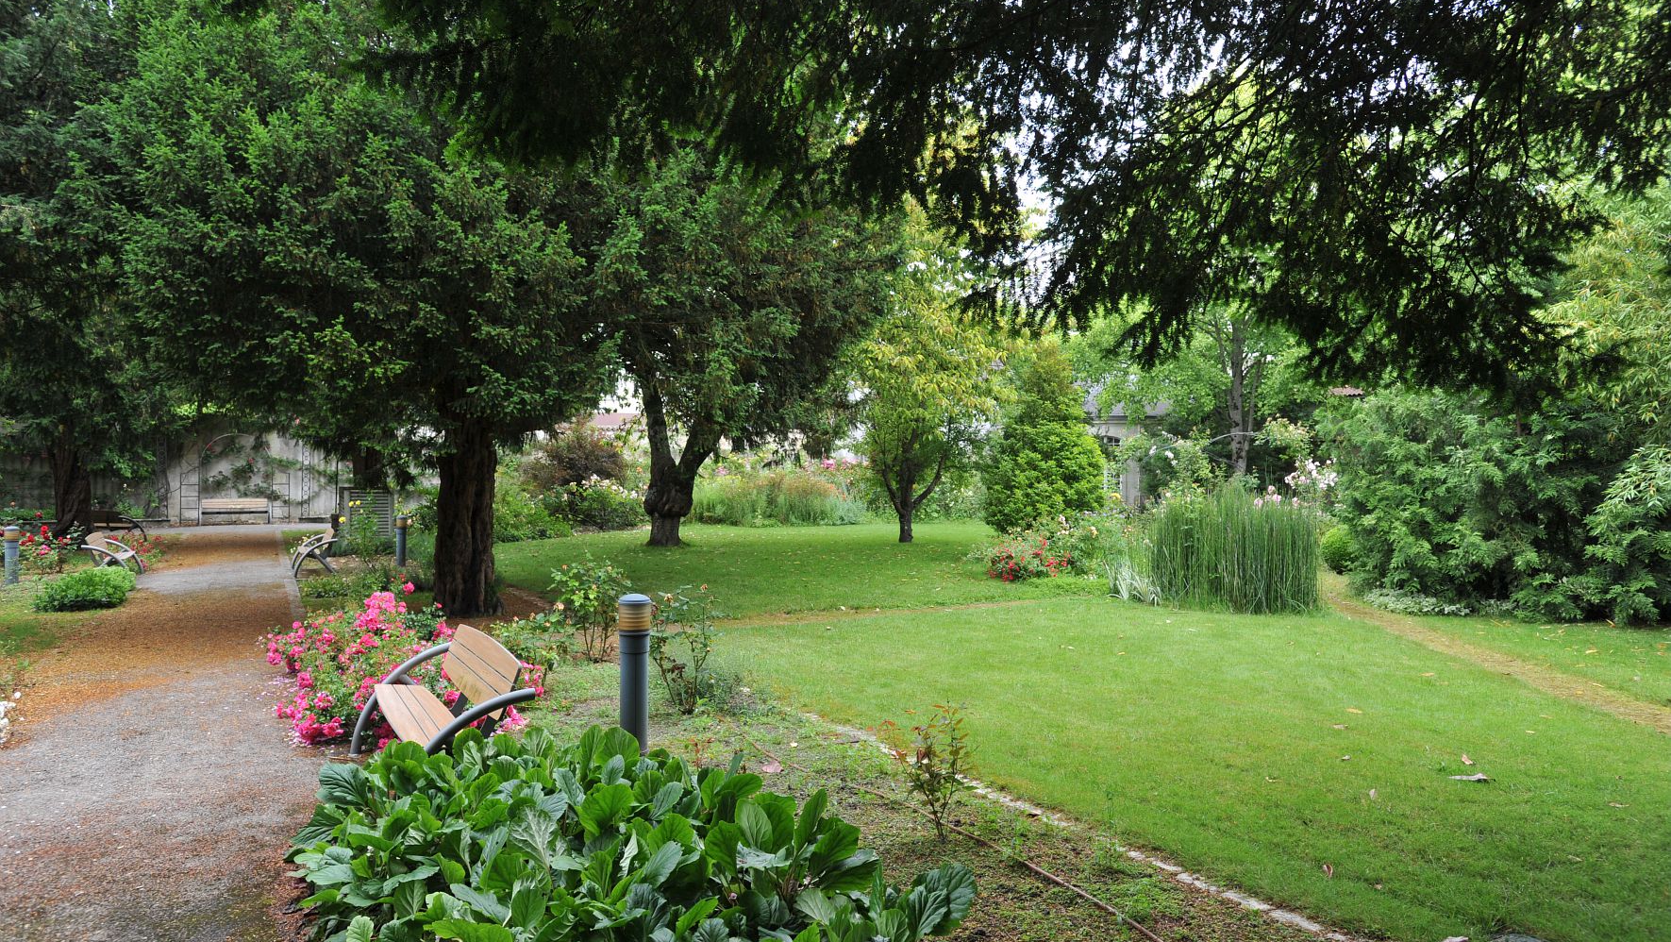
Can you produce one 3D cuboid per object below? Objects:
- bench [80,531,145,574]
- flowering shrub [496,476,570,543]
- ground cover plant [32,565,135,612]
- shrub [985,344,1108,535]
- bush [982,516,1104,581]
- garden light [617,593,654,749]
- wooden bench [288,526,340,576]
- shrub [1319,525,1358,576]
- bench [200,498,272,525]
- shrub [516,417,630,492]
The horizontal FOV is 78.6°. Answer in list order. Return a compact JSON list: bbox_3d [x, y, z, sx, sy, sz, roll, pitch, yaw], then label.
[{"bbox_3d":[-12.180,1.430,17.234,0.700,0.790,1.850,0,-1,-29],"label":"bench"},{"bbox_3d":[-8.250,1.020,27.500,2.300,1.750,1.900,0,-1,0],"label":"flowering shrub"},{"bbox_3d":[-10.198,1.555,13.902,1.080,0.480,1.300,0,-1,-29],"label":"ground cover plant"},{"bbox_3d":[5.820,-0.850,28.300,3.400,5.500,3.400,0,-1,0],"label":"shrub"},{"bbox_3d":[3.650,1.307,18.005,2.100,1.050,1.600,0,-1,0],"label":"bush"},{"bbox_3d":[-1.210,1.235,6.170,0.195,1.000,0.195,0,-1,0],"label":"garden light"},{"bbox_3d":[-9.450,1.470,18.500,0.750,0.800,1.700,0,-1,-29],"label":"wooden bench"},{"bbox_3d":[9.194,1.407,18.504,0.760,0.860,0.760,0,-1,0],"label":"shrub"},{"bbox_3d":[-18.399,1.237,31.304,1.850,0.790,0.700,0,-1,-29],"label":"bench"},{"bbox_3d":[-8.764,0.076,34.015,3.500,3.300,3.200,0,-1,0],"label":"shrub"}]

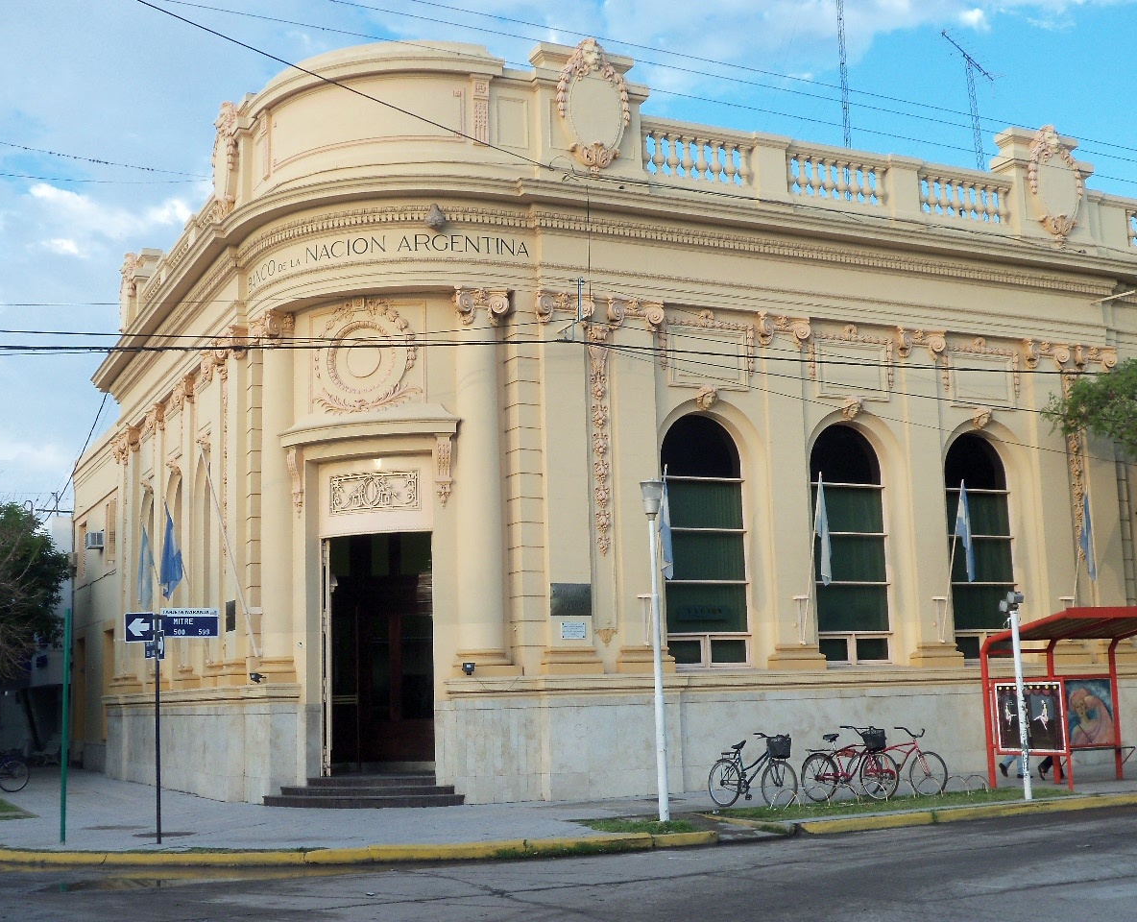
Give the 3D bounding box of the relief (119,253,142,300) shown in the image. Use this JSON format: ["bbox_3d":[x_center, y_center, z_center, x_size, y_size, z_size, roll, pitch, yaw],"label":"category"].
[{"bbox_3d":[-10.814,-4.469,36.818,0.373,1.296,1.325,3,-10,-26],"label":"relief"}]

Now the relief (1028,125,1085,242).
[{"bbox_3d":[9.840,-5.548,30.079,1.420,2.430,0.360,3,-10,-26],"label":"relief"}]

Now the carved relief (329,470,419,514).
[{"bbox_3d":[-3.124,0.518,24.050,1.600,0.650,0.140,-5,-9,18],"label":"carved relief"}]

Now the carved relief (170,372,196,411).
[{"bbox_3d":[-7.923,-1.372,30.647,0.300,0.620,0.950,3,-10,-26],"label":"carved relief"}]

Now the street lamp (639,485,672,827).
[{"bbox_3d":[1.157,2.422,19.357,0.320,4.430,0.320,-2,-9,0],"label":"street lamp"}]

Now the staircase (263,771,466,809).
[{"bbox_3d":[-3.181,5.216,23.564,3.550,0.440,1.450,-5,-9,19],"label":"staircase"}]

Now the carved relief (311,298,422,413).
[{"bbox_3d":[-3.283,-1.691,24.108,1.870,1.830,0.250,-5,-9,18],"label":"carved relief"}]

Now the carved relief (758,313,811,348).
[{"bbox_3d":[3.876,-2.318,26.668,0.950,0.620,0.300,3,-10,-26],"label":"carved relief"}]

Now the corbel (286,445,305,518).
[{"bbox_3d":[-4.546,0.367,25.024,0.260,1.180,0.220,-10,-12,44],"label":"corbel"}]

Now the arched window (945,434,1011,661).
[{"bbox_3d":[7.885,1.624,28.491,1.570,4.330,0.300,3,-10,-26],"label":"arched window"}]

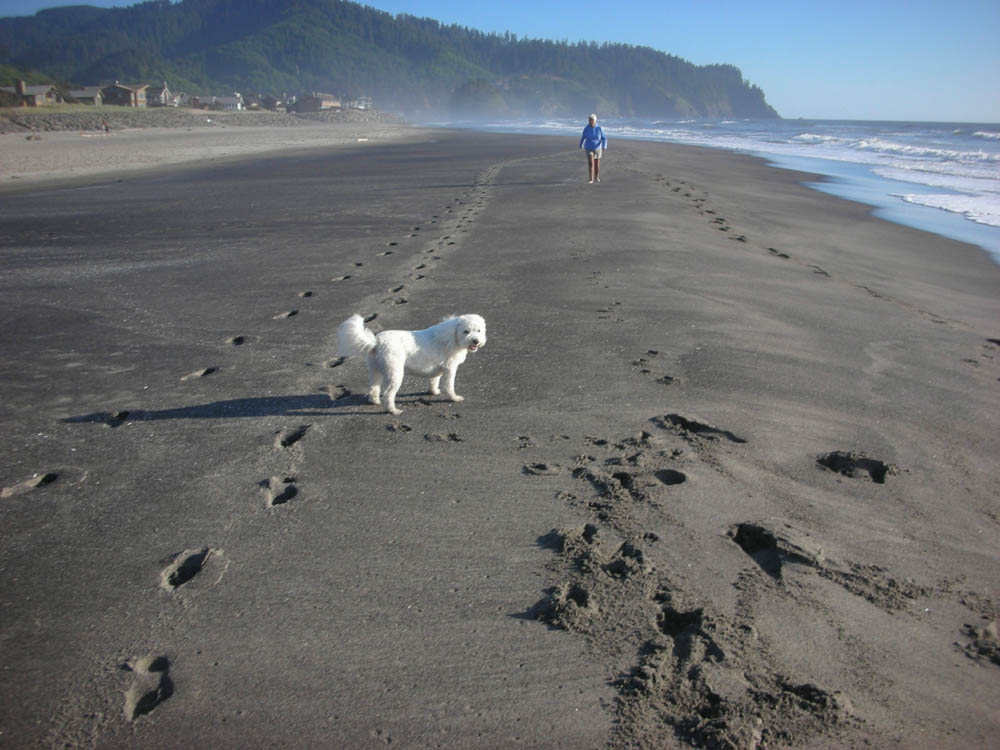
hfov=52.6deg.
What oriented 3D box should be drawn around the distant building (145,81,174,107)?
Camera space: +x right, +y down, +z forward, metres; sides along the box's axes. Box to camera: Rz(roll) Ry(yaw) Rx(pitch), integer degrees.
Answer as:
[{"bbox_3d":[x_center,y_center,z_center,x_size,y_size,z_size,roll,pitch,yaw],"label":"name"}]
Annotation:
[{"bbox_3d":[-76.488,-62.982,226.464,6.500,5.800,7.500,1,14,3],"label":"distant building"}]

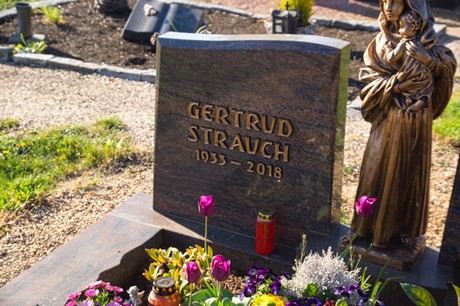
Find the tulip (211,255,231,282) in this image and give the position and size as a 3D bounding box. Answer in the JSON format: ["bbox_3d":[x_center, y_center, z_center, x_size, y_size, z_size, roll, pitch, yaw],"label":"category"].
[{"bbox_3d":[-0.024,0.307,2.040,0.050,0.068,0.050,2,22,0],"label":"tulip"}]

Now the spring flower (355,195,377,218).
[{"bbox_3d":[0.394,0.156,2.220,0.056,0.062,0.054,14,21,0],"label":"spring flower"}]

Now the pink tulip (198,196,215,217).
[{"bbox_3d":[-0.071,0.158,2.300,0.049,0.060,0.049,2,22,0],"label":"pink tulip"}]

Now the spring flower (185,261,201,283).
[{"bbox_3d":[-0.100,0.322,2.070,0.043,0.058,0.043,2,22,0],"label":"spring flower"}]

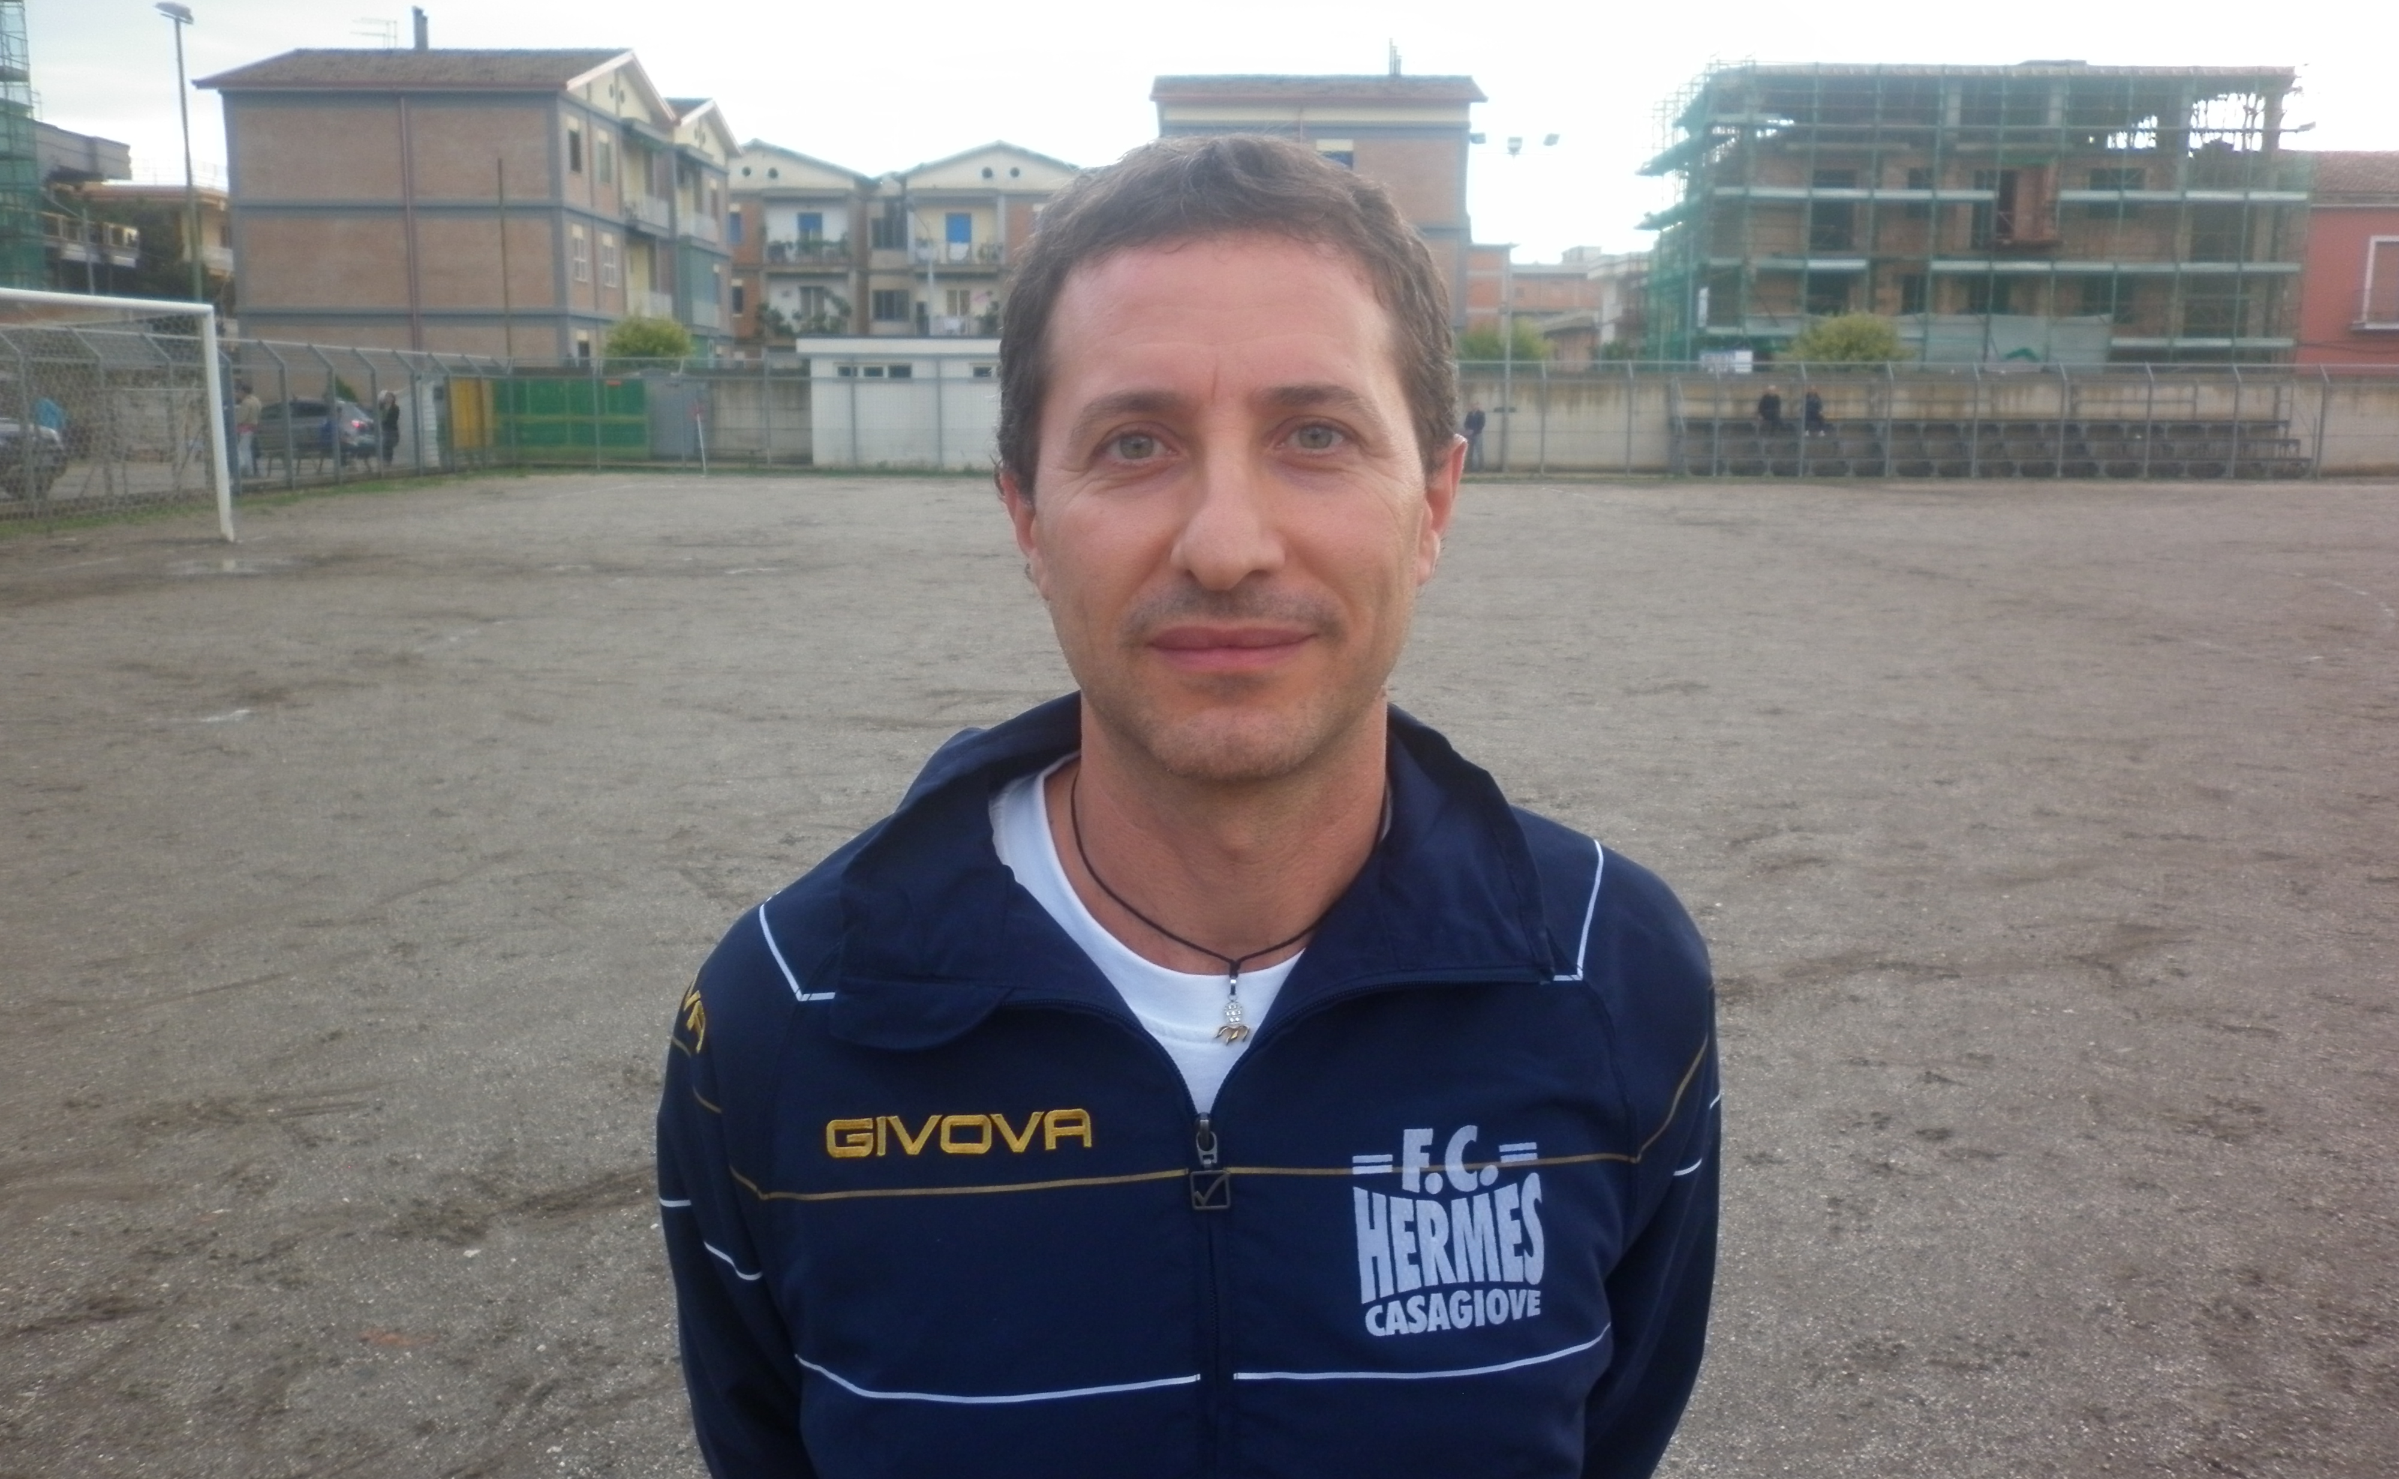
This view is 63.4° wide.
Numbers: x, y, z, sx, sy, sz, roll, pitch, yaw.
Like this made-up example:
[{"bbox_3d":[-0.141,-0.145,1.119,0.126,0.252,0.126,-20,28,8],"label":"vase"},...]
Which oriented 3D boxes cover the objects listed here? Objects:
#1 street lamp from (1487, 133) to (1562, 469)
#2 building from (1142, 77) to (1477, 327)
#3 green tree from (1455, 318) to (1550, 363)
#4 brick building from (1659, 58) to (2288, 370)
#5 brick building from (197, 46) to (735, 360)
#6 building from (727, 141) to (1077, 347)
[{"bbox_3d":[8.089,-11.100,49.857,2.100,8.550,0.600,0,9,0],"label":"street lamp"},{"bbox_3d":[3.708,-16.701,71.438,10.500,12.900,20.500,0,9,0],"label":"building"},{"bbox_3d":[8.433,-9.500,54.172,3.000,4.100,2.900,0,9,0],"label":"green tree"},{"bbox_3d":[22.748,-13.842,59.330,17.300,11.300,9.500,0,9,0],"label":"brick building"},{"bbox_3d":[-24.293,-16.511,68.749,11.100,13.200,21.000,1,9,2],"label":"brick building"},{"bbox_3d":[-14.231,-19.870,89.473,21.800,13.200,11.200,0,9,0],"label":"building"}]

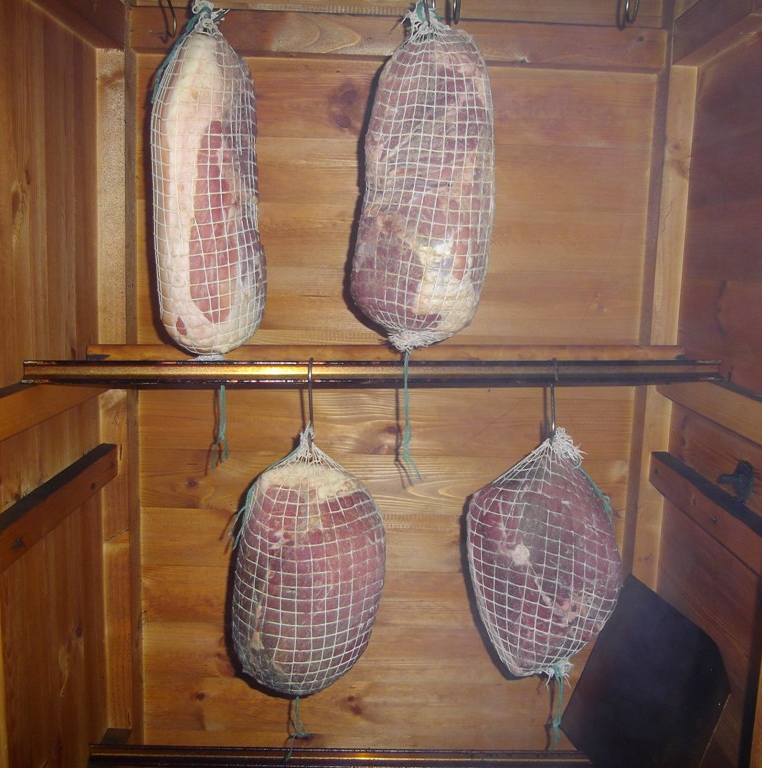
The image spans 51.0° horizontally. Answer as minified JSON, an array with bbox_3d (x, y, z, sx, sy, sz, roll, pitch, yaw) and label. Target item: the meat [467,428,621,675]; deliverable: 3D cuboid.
[{"bbox_3d":[0.179,0.188,0.878,0.171,0.282,0.125,2,8,-1],"label":"meat"}]

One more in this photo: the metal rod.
[{"bbox_3d":[0.004,-0.012,0.831,0.729,0.026,0.022,0,8,-5],"label":"metal rod"}]

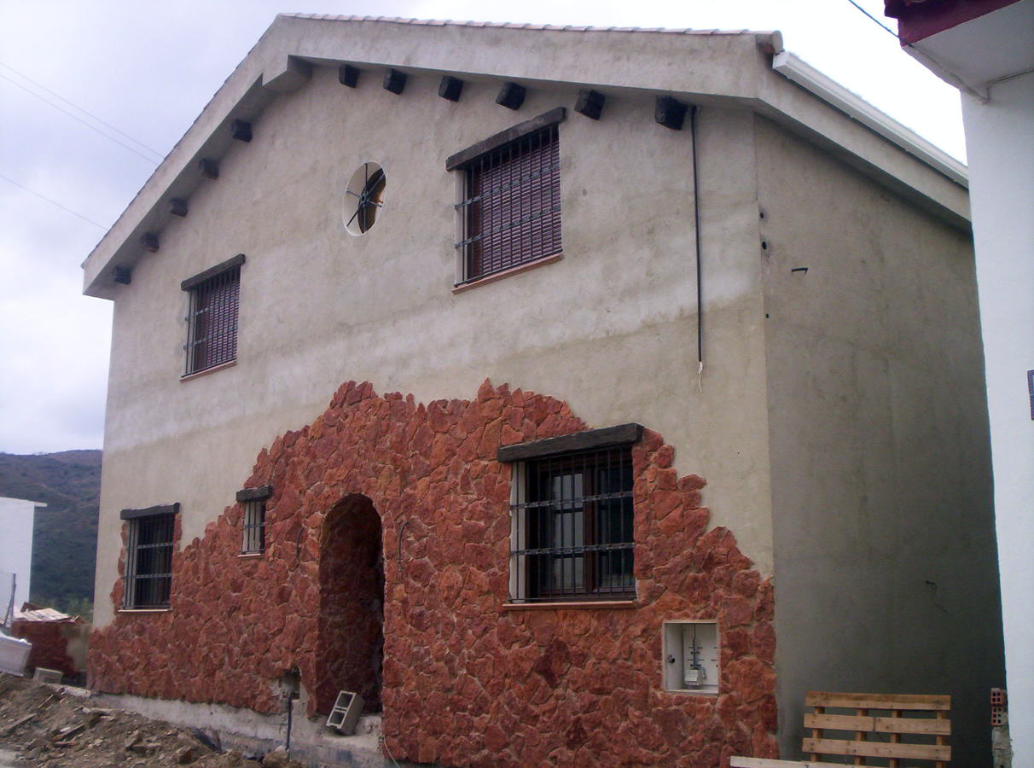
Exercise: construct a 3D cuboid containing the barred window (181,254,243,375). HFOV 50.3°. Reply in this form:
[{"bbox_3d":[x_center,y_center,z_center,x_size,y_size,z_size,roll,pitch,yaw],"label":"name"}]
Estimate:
[{"bbox_3d":[-3.860,-0.842,14.129,0.250,1.341,1.503,11,-17,-42],"label":"barred window"}]

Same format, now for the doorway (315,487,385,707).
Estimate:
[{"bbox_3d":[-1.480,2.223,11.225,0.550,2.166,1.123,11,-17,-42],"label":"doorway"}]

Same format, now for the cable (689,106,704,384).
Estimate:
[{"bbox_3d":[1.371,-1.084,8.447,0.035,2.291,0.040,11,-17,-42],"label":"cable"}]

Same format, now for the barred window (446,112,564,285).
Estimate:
[{"bbox_3d":[-0.049,-1.687,10.223,0.250,1.335,1.525,11,-17,-42],"label":"barred window"}]

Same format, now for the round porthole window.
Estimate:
[{"bbox_3d":[-1.575,-1.988,11.991,0.220,0.804,0.792,11,-17,-42],"label":"round porthole window"}]

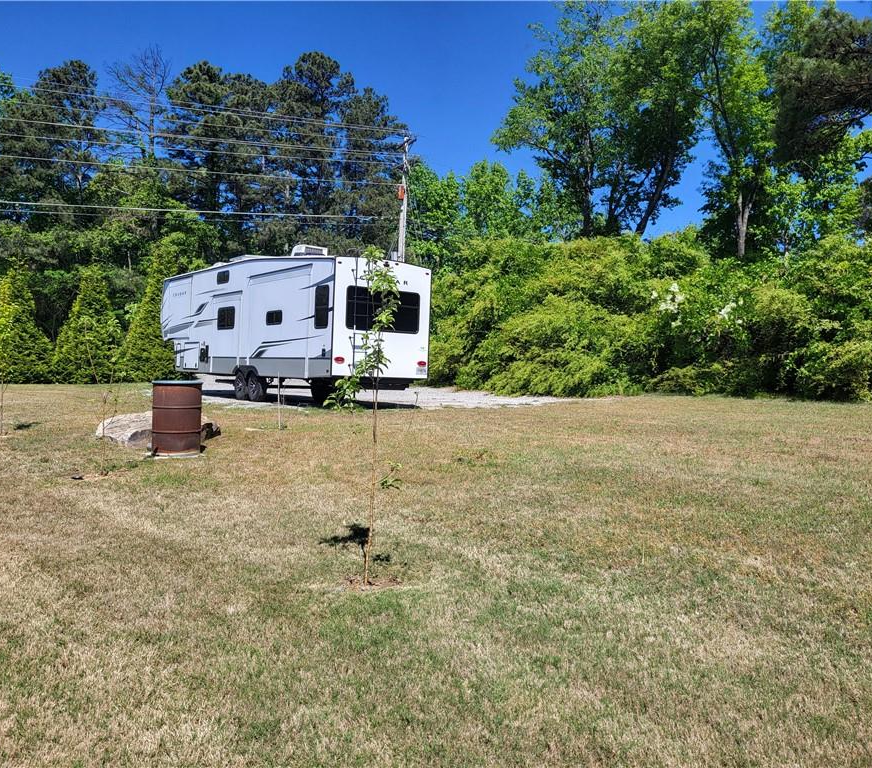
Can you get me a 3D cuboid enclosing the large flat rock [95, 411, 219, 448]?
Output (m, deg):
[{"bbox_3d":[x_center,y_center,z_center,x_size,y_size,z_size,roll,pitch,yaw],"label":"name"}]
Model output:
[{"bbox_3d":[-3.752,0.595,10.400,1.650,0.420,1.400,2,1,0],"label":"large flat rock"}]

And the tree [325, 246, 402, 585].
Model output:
[{"bbox_3d":[-0.418,0.184,4.500,0.450,1.960,0.420,2,1,0],"label":"tree"}]

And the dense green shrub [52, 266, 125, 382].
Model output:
[{"bbox_3d":[-12.133,-2.066,26.700,2.500,4.100,2.500,2,1,0],"label":"dense green shrub"}]

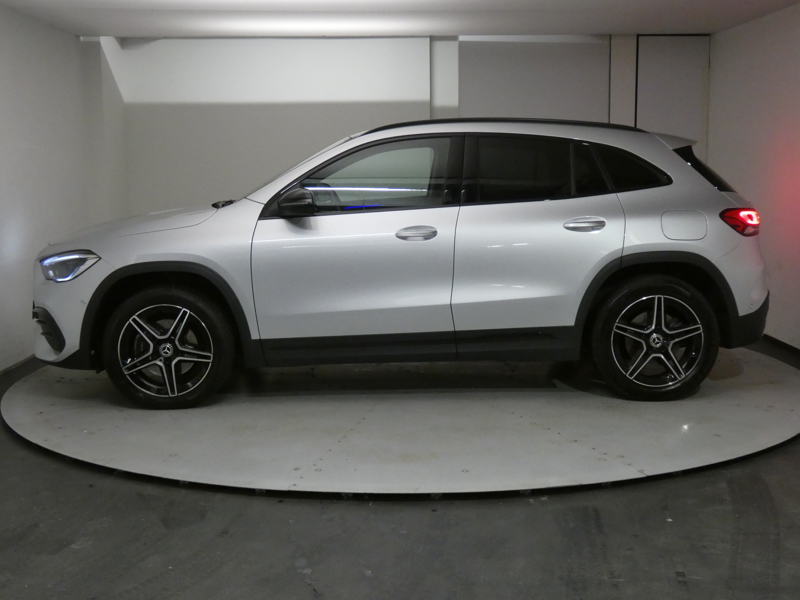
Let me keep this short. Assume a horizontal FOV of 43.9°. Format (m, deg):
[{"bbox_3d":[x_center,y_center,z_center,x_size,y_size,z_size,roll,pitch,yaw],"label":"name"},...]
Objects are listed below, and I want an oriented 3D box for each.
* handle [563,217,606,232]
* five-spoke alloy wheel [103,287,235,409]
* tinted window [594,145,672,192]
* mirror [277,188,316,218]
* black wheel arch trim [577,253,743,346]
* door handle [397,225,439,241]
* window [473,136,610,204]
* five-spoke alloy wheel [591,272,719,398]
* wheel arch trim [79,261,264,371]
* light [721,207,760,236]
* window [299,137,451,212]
[{"bbox_3d":[1.016,-0.414,5.470,0.240,0.091,0.055,-1,7,-1],"label":"handle"},{"bbox_3d":[-1.295,0.252,5.589,0.716,0.716,0.235,-1,7,-1],"label":"five-spoke alloy wheel"},{"bbox_3d":[1.310,-0.740,5.584,0.447,0.297,0.060,-1,-19,-1],"label":"tinted window"},{"bbox_3d":[-0.560,-0.525,5.394,0.195,0.154,0.220,-1,7,-1],"label":"mirror"},{"bbox_3d":[1.437,-0.006,5.566,0.944,0.546,0.140,-1,7,-1],"label":"black wheel arch trim"},{"bbox_3d":[0.096,-0.367,5.443,0.230,0.088,0.055,-1,7,-1],"label":"door handle"},{"bbox_3d":[0.789,-0.727,5.560,0.758,0.420,0.060,-1,-19,-1],"label":"window"},{"bbox_3d":[1.433,0.210,5.652,0.716,0.716,0.235,-1,7,-1],"label":"five-spoke alloy wheel"},{"bbox_3d":[-1.258,0.077,5.514,1.000,0.605,0.150,-1,7,-1],"label":"wheel arch trim"},{"bbox_3d":[1.923,-0.448,5.692,0.302,0.159,0.360,-1,7,-1],"label":"light"},{"bbox_3d":[-0.139,-0.699,5.533,0.841,0.455,0.060,-1,-17,-1],"label":"window"}]

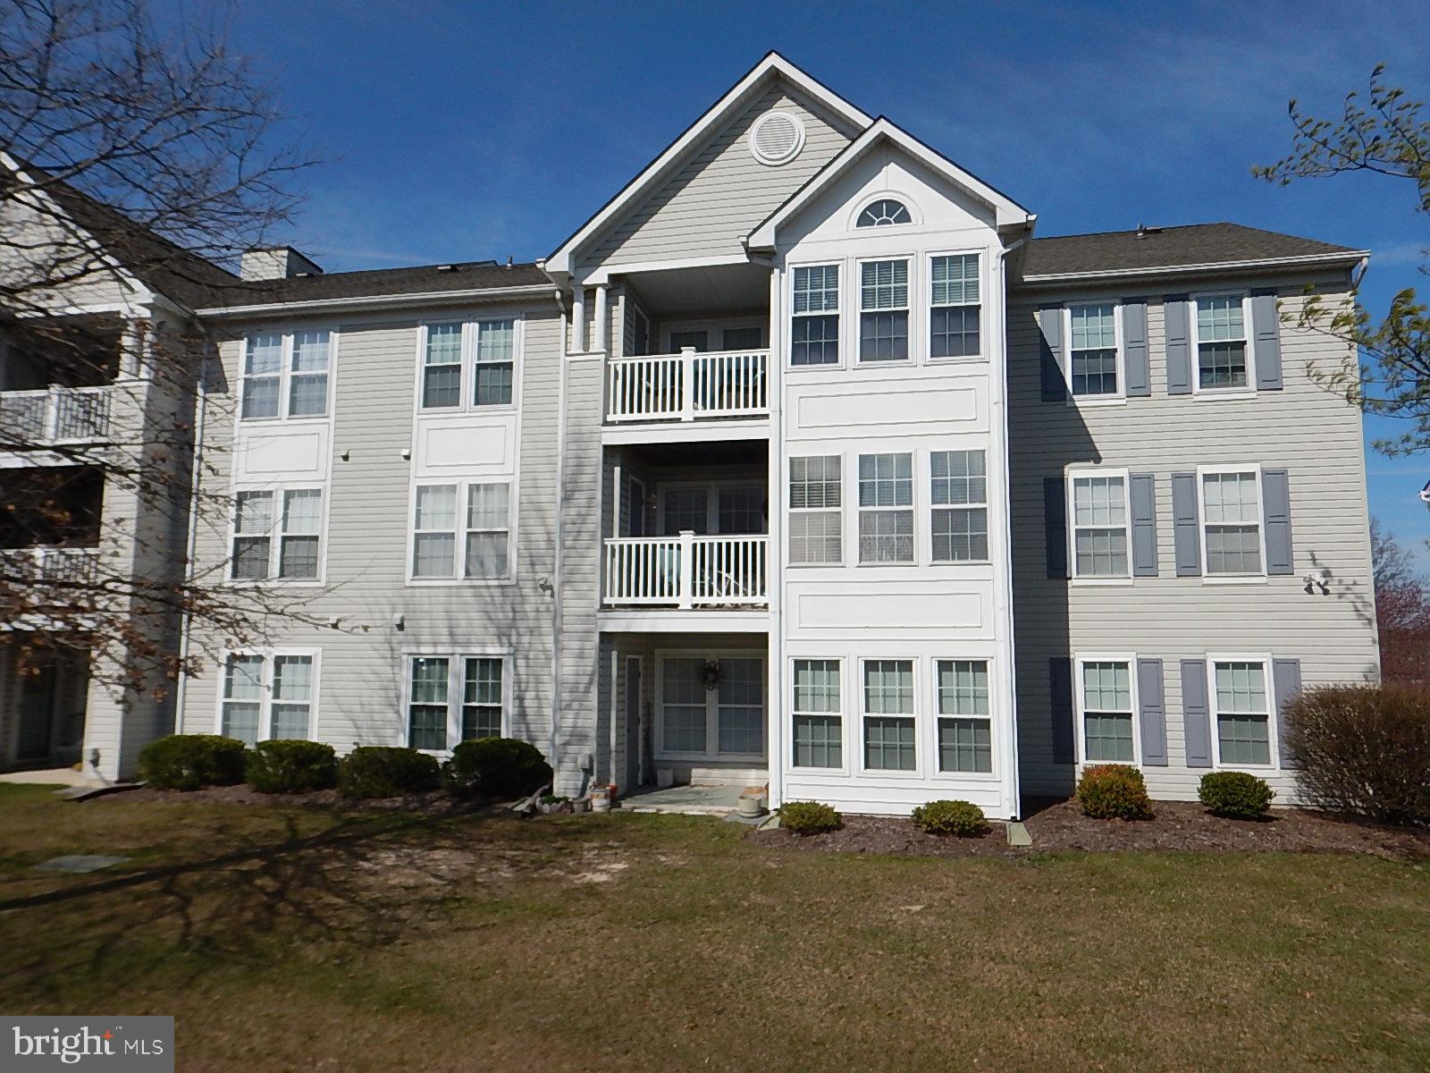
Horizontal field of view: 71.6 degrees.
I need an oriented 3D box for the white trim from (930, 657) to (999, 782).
[{"bbox_3d":[3.314,2.433,13.201,0.881,1.627,0.100,-1,-7,12],"label":"white trim"}]

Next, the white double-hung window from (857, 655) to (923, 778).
[{"bbox_3d":[2.337,2.405,13.259,0.837,1.588,0.080,-1,-8,12],"label":"white double-hung window"}]

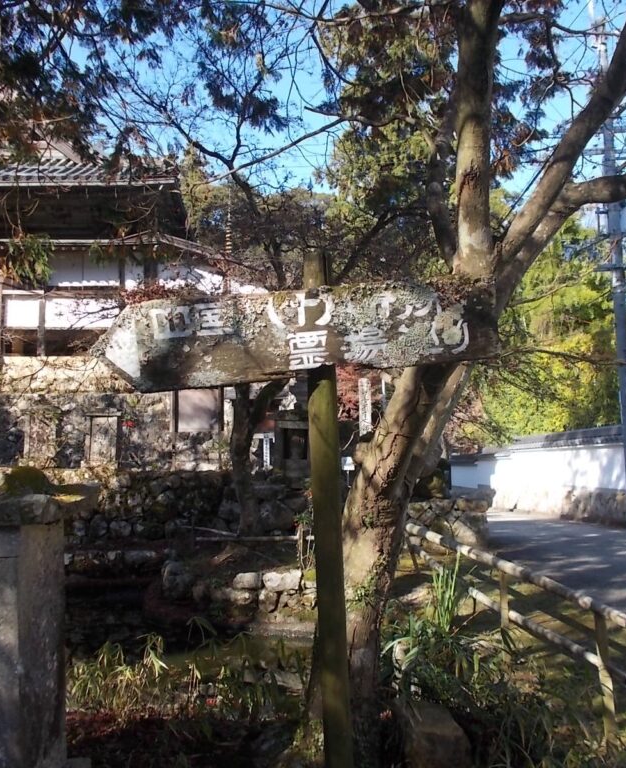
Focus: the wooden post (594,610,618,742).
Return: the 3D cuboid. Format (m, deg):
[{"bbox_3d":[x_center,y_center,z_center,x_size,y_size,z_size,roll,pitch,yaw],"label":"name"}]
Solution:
[{"bbox_3d":[1.625,1.627,4.264,0.075,0.701,0.075,-3,-7,0],"label":"wooden post"}]

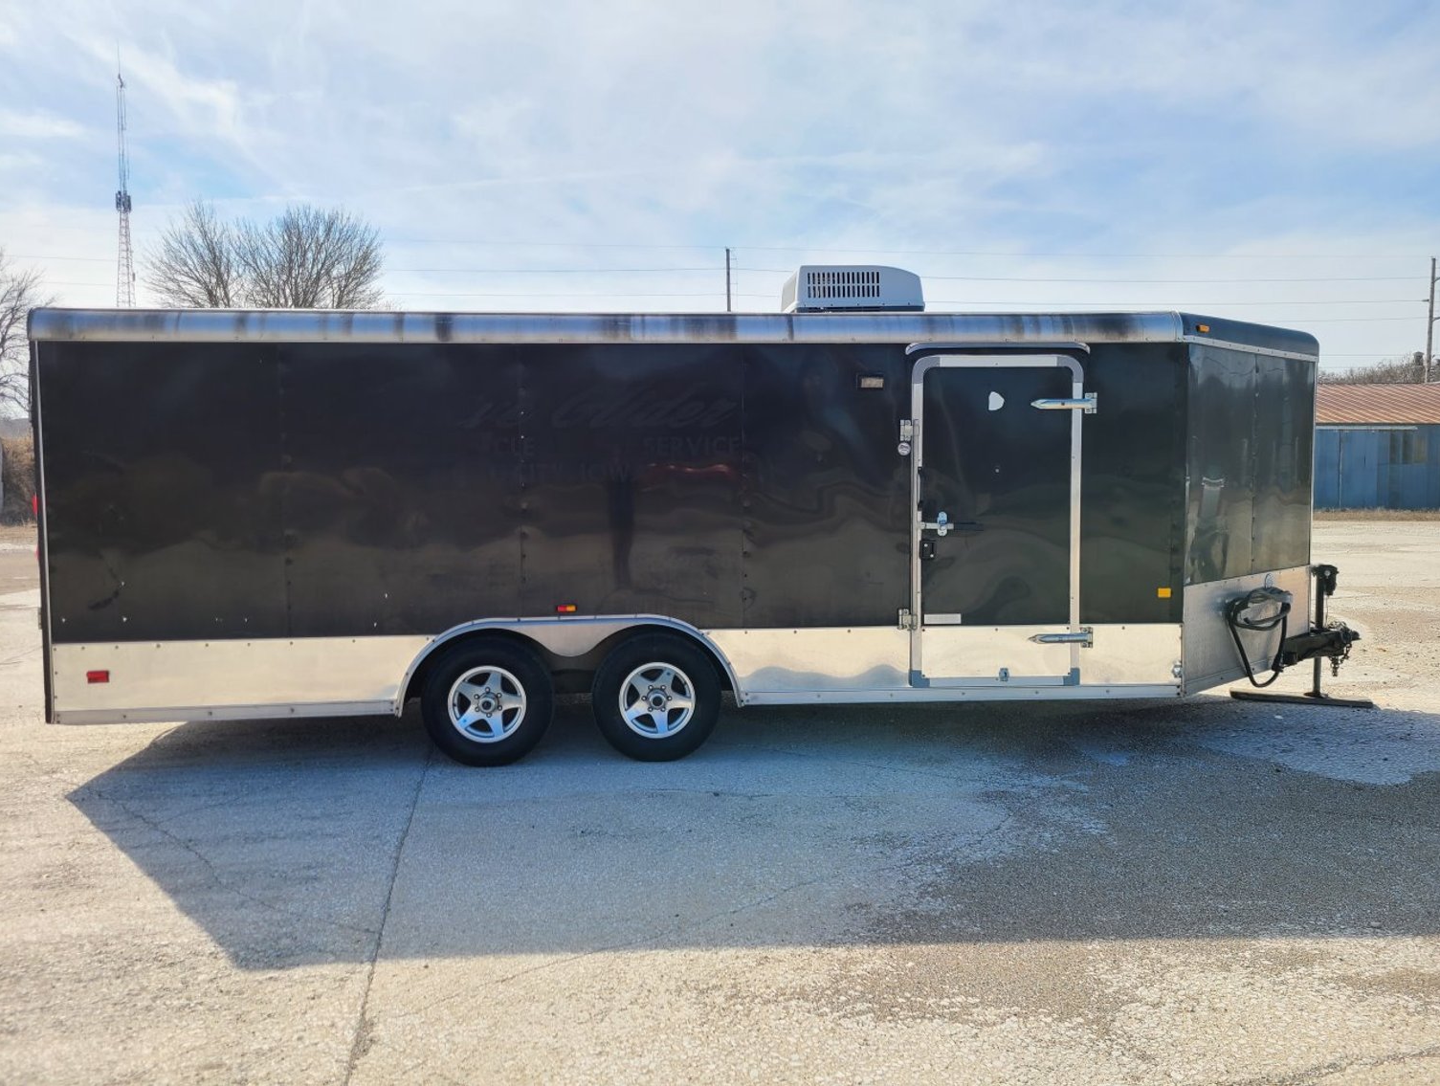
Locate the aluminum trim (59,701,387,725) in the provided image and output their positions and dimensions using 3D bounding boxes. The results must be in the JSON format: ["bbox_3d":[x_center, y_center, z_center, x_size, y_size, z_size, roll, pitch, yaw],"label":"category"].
[{"bbox_3d":[-2.626,0.899,5.769,1.760,0.080,0.035,-1,4,-4],"label":"aluminum trim"}]

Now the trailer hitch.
[{"bbox_3d":[4.018,0.611,7.426,0.800,0.920,0.620,-1,4,-4],"label":"trailer hitch"}]

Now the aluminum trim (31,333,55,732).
[{"bbox_3d":[-3.511,-0.044,5.648,0.055,2.000,0.050,-1,4,-4],"label":"aluminum trim"}]

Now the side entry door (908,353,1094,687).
[{"bbox_3d":[1.534,-0.118,6.027,1.000,1.840,0.070,-1,4,-4],"label":"side entry door"}]

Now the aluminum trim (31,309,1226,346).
[{"bbox_3d":[-0.480,-1.161,5.840,6.150,0.180,0.120,-1,4,-4],"label":"aluminum trim"}]

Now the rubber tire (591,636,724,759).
[{"bbox_3d":[-0.355,0.848,6.093,0.710,0.710,0.225,-1,4,-4],"label":"rubber tire"}]

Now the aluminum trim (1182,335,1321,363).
[{"bbox_3d":[3.244,-1.169,6.586,1.760,0.055,0.030,-4,5,-40],"label":"aluminum trim"}]

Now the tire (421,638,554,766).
[{"bbox_3d":[-1.279,0.859,6.022,0.710,0.710,0.225,-1,4,-4],"label":"tire"}]

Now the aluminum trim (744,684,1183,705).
[{"bbox_3d":[1.380,0.848,6.078,2.500,0.078,0.035,-1,4,-4],"label":"aluminum trim"}]

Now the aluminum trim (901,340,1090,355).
[{"bbox_3d":[1.535,-1.069,5.934,1.050,0.065,0.045,-1,4,-4],"label":"aluminum trim"}]

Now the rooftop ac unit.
[{"bbox_3d":[0.842,-1.585,7.093,0.820,0.325,0.740,-1,4,-4],"label":"rooftop ac unit"}]

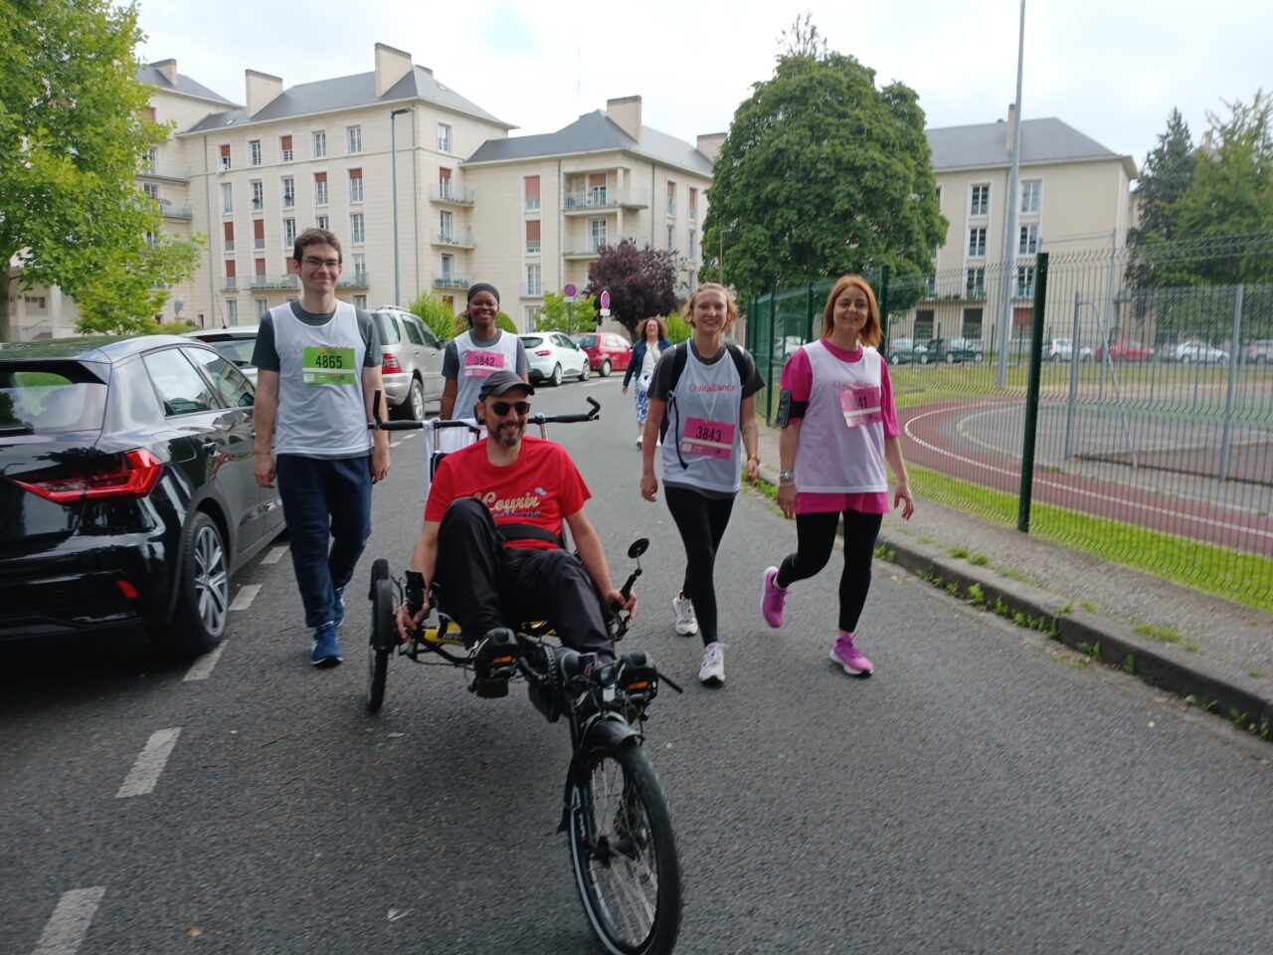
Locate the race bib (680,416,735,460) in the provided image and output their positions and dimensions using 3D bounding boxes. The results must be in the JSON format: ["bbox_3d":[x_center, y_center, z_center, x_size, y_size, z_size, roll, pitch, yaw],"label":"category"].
[{"bbox_3d":[0.303,-0.165,4.020,0.212,0.150,0.015,10,7,-7],"label":"race bib"}]

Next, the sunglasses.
[{"bbox_3d":[-0.465,-0.254,3.398,0.145,0.048,0.145,-3,9,-27],"label":"sunglasses"}]

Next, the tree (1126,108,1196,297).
[{"bbox_3d":[33.769,-15.045,60.401,5.200,15.870,5.200,1,8,0],"label":"tree"}]

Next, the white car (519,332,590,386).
[{"bbox_3d":[-2.578,-3.418,27.297,1.760,1.450,4.060,3,9,14],"label":"white car"}]

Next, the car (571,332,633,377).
[{"bbox_3d":[-1.207,-4.361,33.928,1.700,1.480,3.820,4,9,22],"label":"car"}]

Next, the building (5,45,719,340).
[{"bbox_3d":[-20.007,-20.796,73.758,44.000,22.000,26.000,6,10,31],"label":"building"}]

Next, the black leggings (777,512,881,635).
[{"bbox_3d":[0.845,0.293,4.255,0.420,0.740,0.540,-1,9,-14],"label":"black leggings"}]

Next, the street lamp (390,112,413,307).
[{"bbox_3d":[-6.916,-6.899,28.490,0.720,8.000,0.250,2,8,6],"label":"street lamp"}]

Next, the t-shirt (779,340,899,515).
[{"bbox_3d":[0.869,-0.207,4.081,0.490,0.740,0.310,-1,9,-14],"label":"t-shirt"}]

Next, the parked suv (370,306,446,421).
[{"bbox_3d":[-4.387,-2.016,16.715,1.860,1.820,4.620,1,8,2],"label":"parked suv"}]

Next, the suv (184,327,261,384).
[{"bbox_3d":[-3.984,-0.974,10.832,1.770,1.470,4.150,0,8,-7],"label":"suv"}]

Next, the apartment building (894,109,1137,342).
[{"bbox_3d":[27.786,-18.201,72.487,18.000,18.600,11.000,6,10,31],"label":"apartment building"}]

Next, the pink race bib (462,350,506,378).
[{"bbox_3d":[-0.842,-0.624,5.300,0.212,0.150,0.015,4,7,-14],"label":"pink race bib"}]

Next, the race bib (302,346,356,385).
[{"bbox_3d":[-1.282,-0.467,3.990,0.214,0.150,0.015,-2,9,-19],"label":"race bib"}]

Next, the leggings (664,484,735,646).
[{"bbox_3d":[0.245,0.285,4.306,0.340,0.800,0.660,-1,9,-14],"label":"leggings"}]

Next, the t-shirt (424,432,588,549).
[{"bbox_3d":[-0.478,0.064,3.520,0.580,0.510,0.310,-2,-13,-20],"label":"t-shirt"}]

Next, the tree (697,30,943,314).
[{"bbox_3d":[9.269,-13.551,47.525,12.100,16.040,11.600,1,8,0],"label":"tree"}]

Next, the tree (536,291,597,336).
[{"bbox_3d":[-3.014,-6.255,40.527,2.800,3.320,2.700,1,8,0],"label":"tree"}]

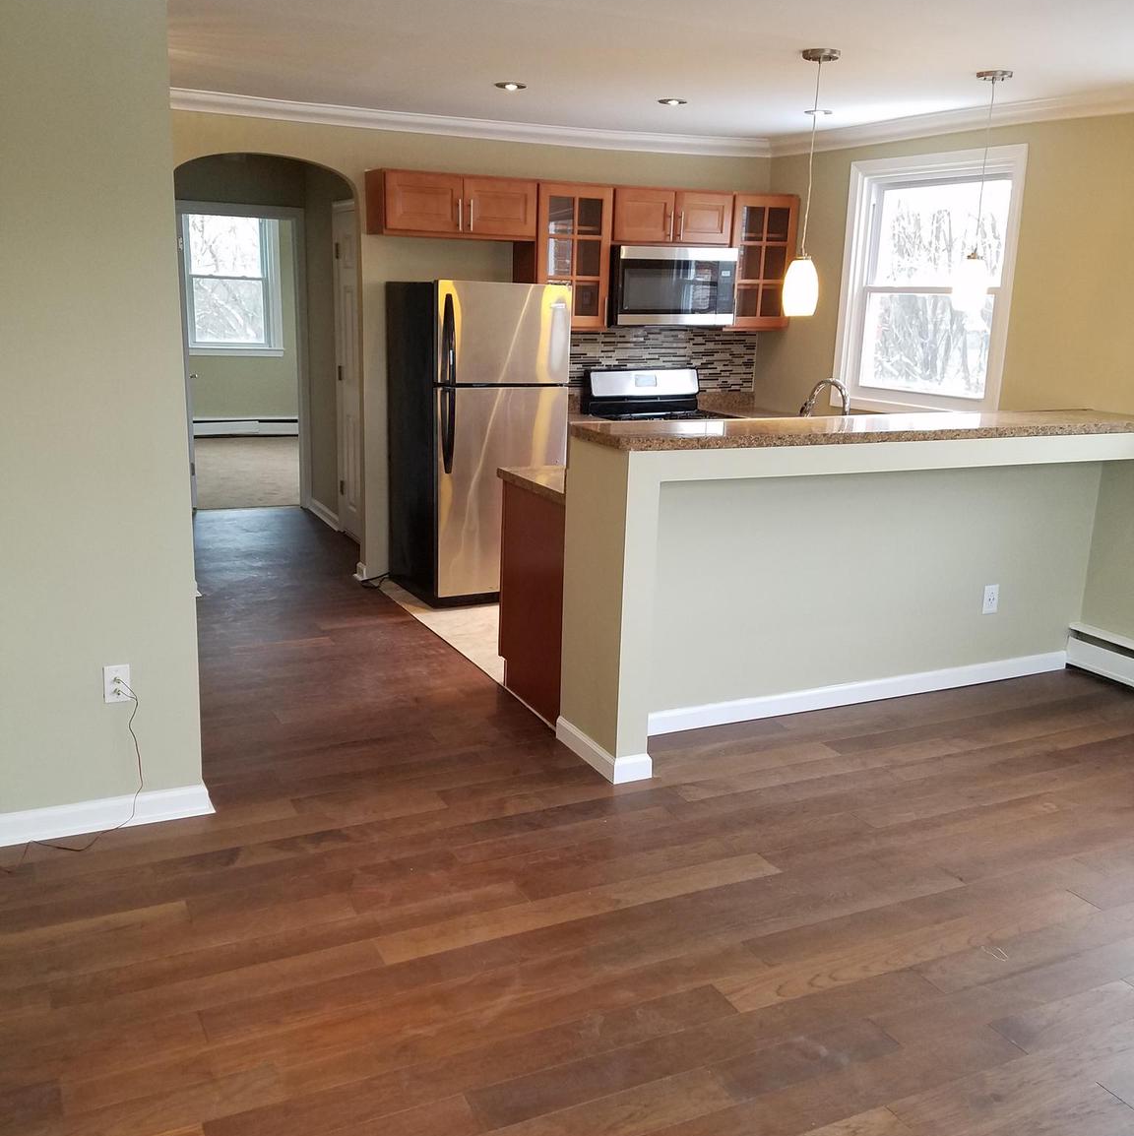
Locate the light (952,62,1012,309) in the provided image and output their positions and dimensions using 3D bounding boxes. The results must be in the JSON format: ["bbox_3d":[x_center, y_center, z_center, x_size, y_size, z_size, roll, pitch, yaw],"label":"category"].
[{"bbox_3d":[1.549,-1.395,4.254,0.135,0.860,0.135,-5,16,-25],"label":"light"}]

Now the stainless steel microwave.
[{"bbox_3d":[0.548,-1.633,6.567,0.757,0.424,0.400,-5,16,-25],"label":"stainless steel microwave"}]

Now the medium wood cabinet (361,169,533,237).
[{"bbox_3d":[-0.596,-1.880,5.940,0.832,0.305,0.327,-5,16,-25],"label":"medium wood cabinet"}]

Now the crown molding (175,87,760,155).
[{"bbox_3d":[-0.364,-2.360,6.090,3.530,0.085,0.080,-5,16,-25],"label":"crown molding"}]

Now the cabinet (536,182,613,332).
[{"bbox_3d":[-0.022,-1.711,6.269,0.453,0.769,0.327,-5,16,-25],"label":"cabinet"}]

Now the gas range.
[{"bbox_3d":[0.571,-0.553,6.647,0.757,1.152,0.670,-5,16,-25],"label":"gas range"}]

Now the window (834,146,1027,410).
[{"bbox_3d":[1.839,-1.436,5.872,0.110,1.319,1.239,-5,16,-25],"label":"window"}]

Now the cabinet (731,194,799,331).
[{"bbox_3d":[1.078,-1.817,6.789,0.462,0.769,0.327,-5,16,-25],"label":"cabinet"}]

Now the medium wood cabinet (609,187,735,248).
[{"bbox_3d":[0.524,-1.990,6.491,0.762,0.300,0.320,-5,16,-25],"label":"medium wood cabinet"}]

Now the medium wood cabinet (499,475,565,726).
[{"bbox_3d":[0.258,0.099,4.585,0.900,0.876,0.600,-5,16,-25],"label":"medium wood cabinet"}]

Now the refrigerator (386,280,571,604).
[{"bbox_3d":[-0.483,-0.684,6.080,0.720,1.636,0.750,-6,16,-27],"label":"refrigerator"}]

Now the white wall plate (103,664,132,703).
[{"bbox_3d":[-1.319,0.343,3.333,0.070,0.112,0.010,-5,16,-25],"label":"white wall plate"}]

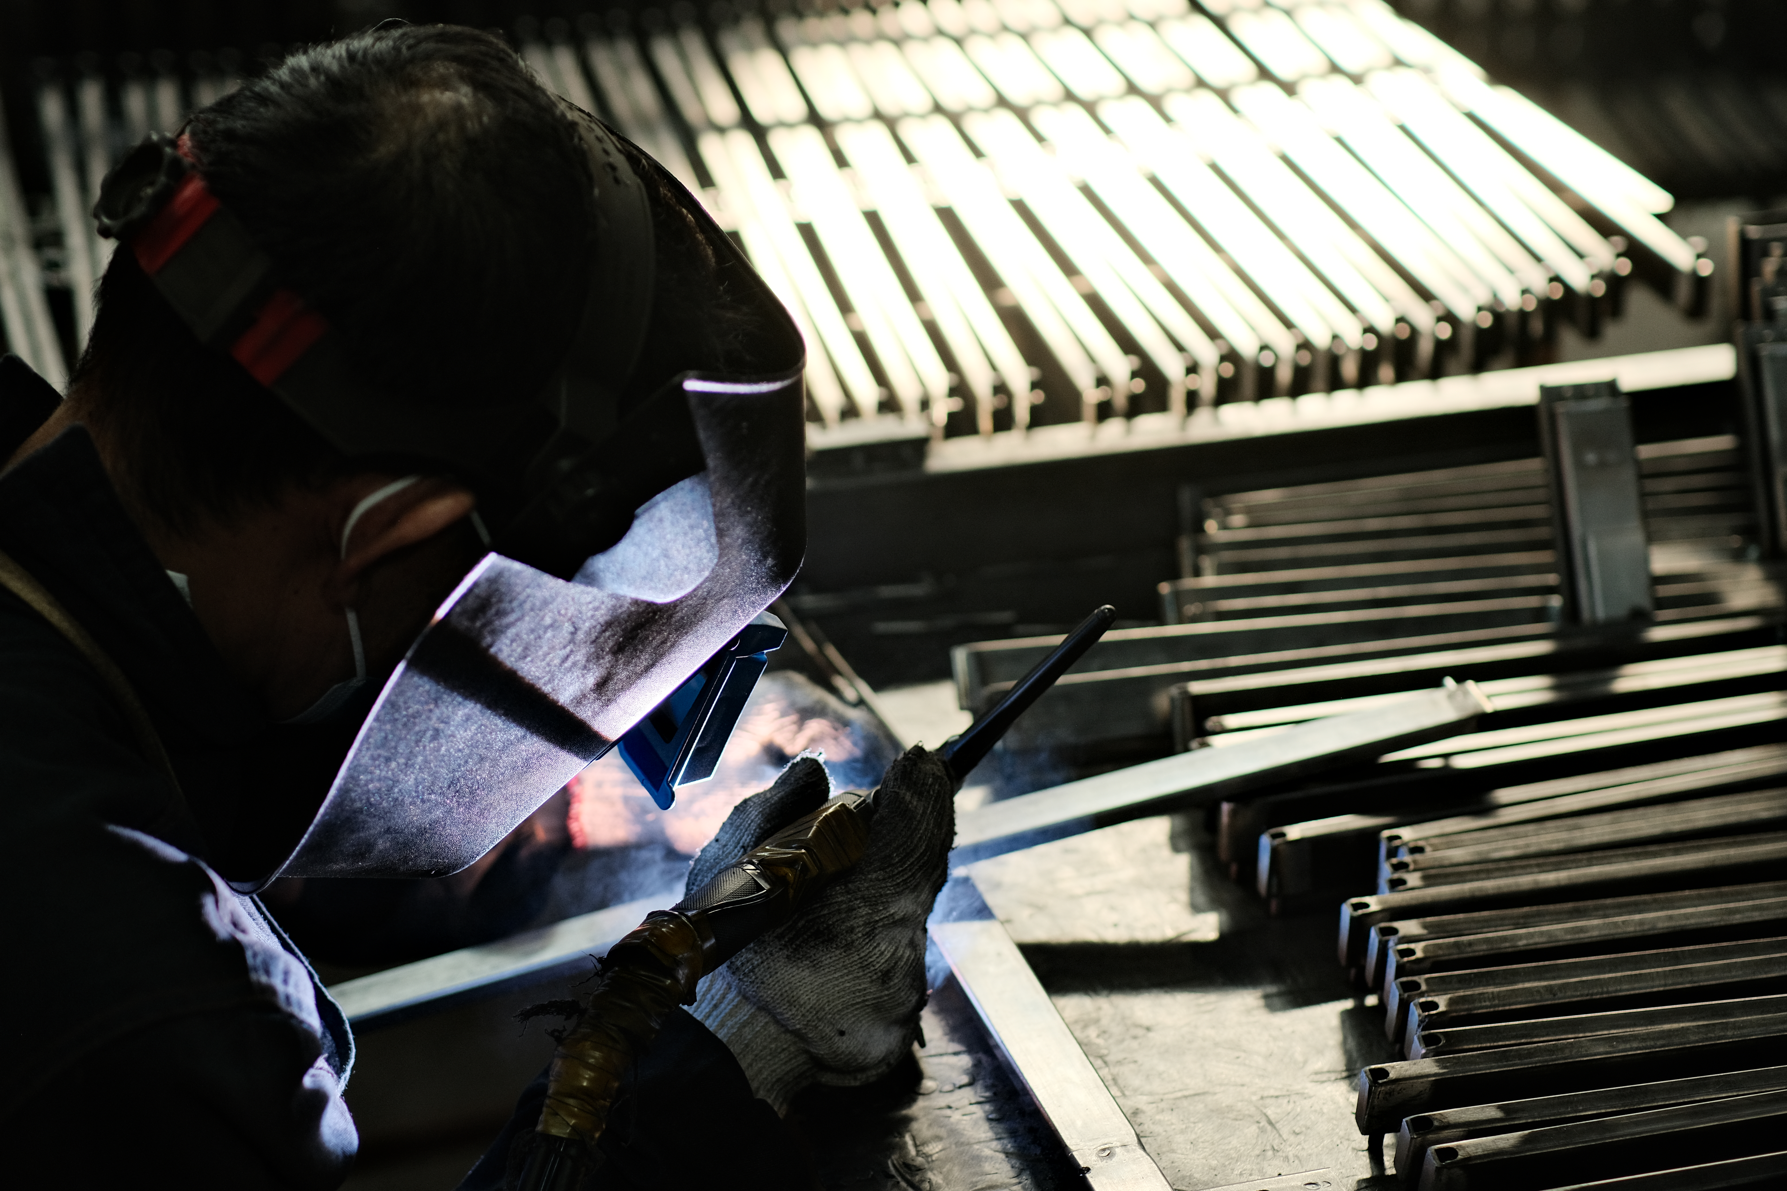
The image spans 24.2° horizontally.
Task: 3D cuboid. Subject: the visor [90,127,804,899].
[{"bbox_3d":[-0.179,-0.049,1.542,0.285,0.330,0.235,-41,40,1],"label":"visor"}]

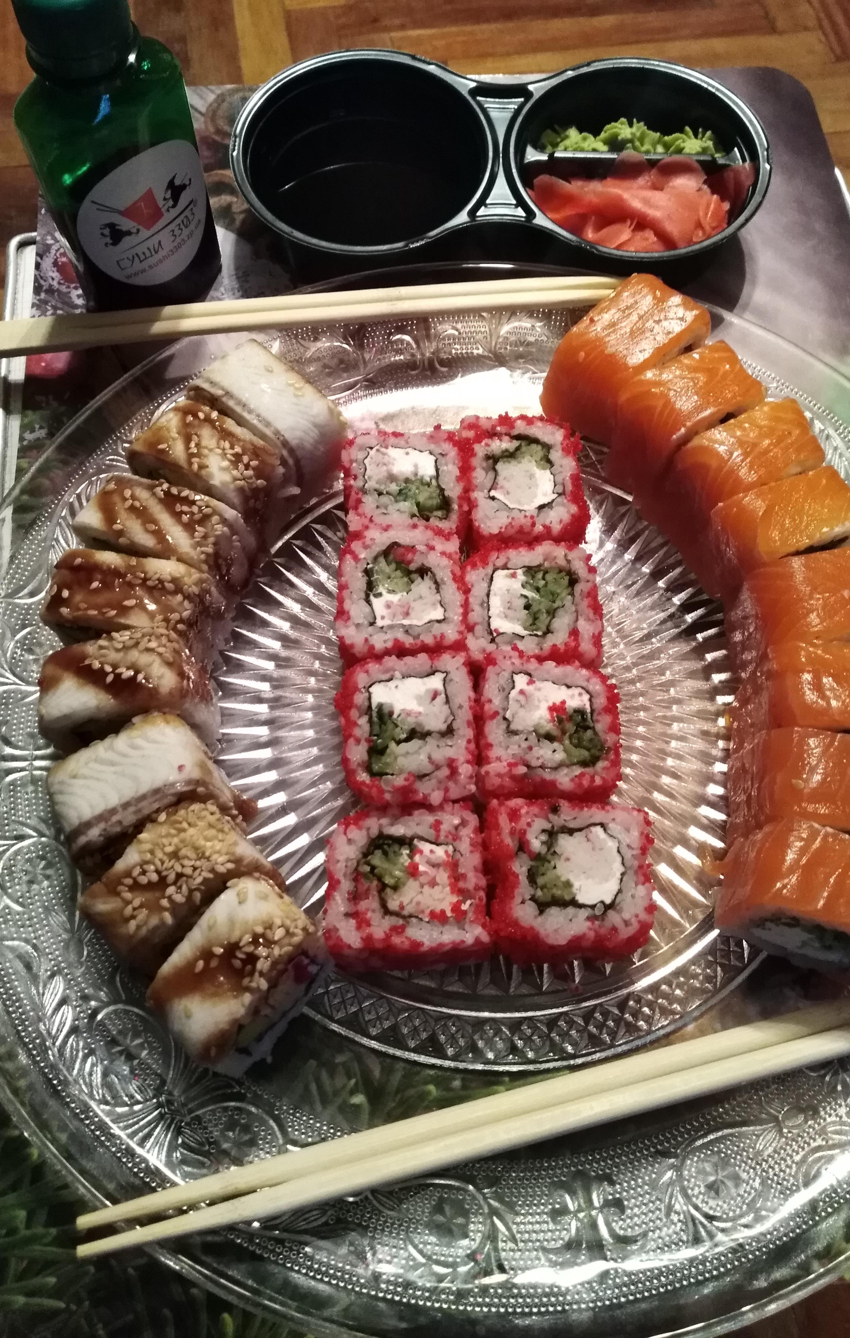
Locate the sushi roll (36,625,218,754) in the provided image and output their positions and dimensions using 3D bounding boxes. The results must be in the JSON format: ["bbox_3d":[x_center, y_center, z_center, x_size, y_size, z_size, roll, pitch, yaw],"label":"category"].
[{"bbox_3d":[-0.081,0.010,0.277,0.041,0.030,0.026,-8,64,-3],"label":"sushi roll"}]

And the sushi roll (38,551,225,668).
[{"bbox_3d":[-0.079,-0.014,0.276,0.037,0.031,0.020,7,66,-2],"label":"sushi roll"}]

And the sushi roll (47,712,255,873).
[{"bbox_3d":[-0.071,0.034,0.265,0.041,0.030,0.025,-25,67,-11],"label":"sushi roll"}]

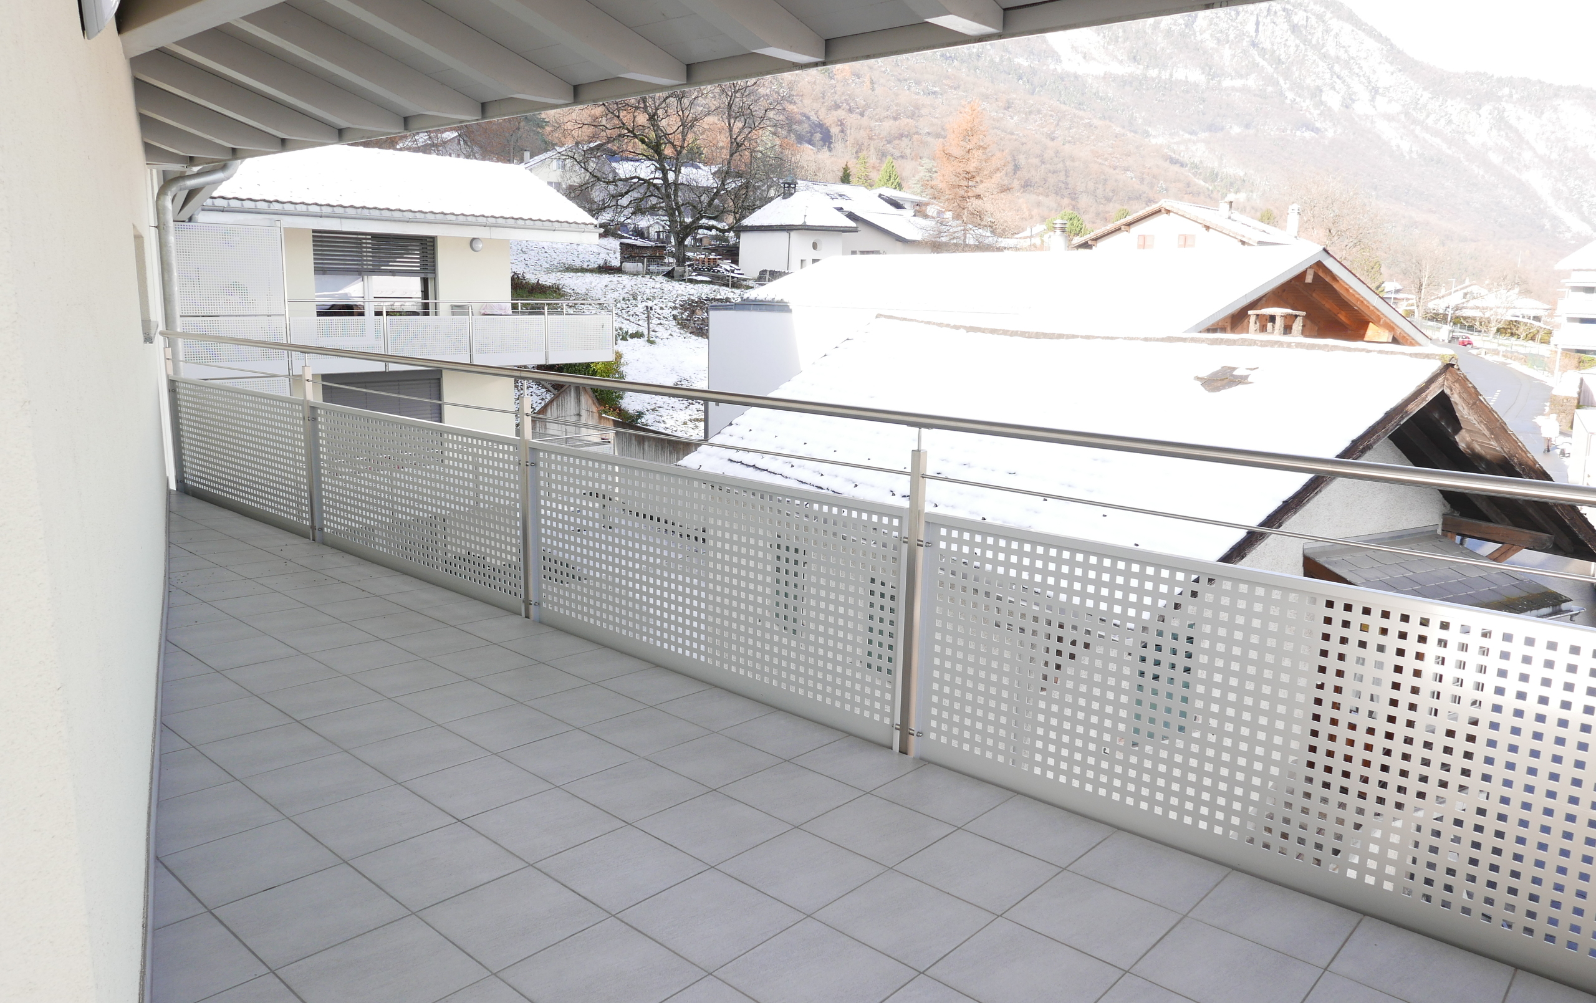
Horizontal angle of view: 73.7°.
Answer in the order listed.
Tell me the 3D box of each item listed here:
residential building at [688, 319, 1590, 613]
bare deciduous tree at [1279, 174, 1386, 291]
[{"bbox_3d":[4.080,0.790,16.470,8.450,7.200,11.100,-3,11,-29],"label":"residential building"},{"bbox_3d":[47.670,-22.850,95.000,9.600,13.000,9.600,2,10,0],"label":"bare deciduous tree"}]

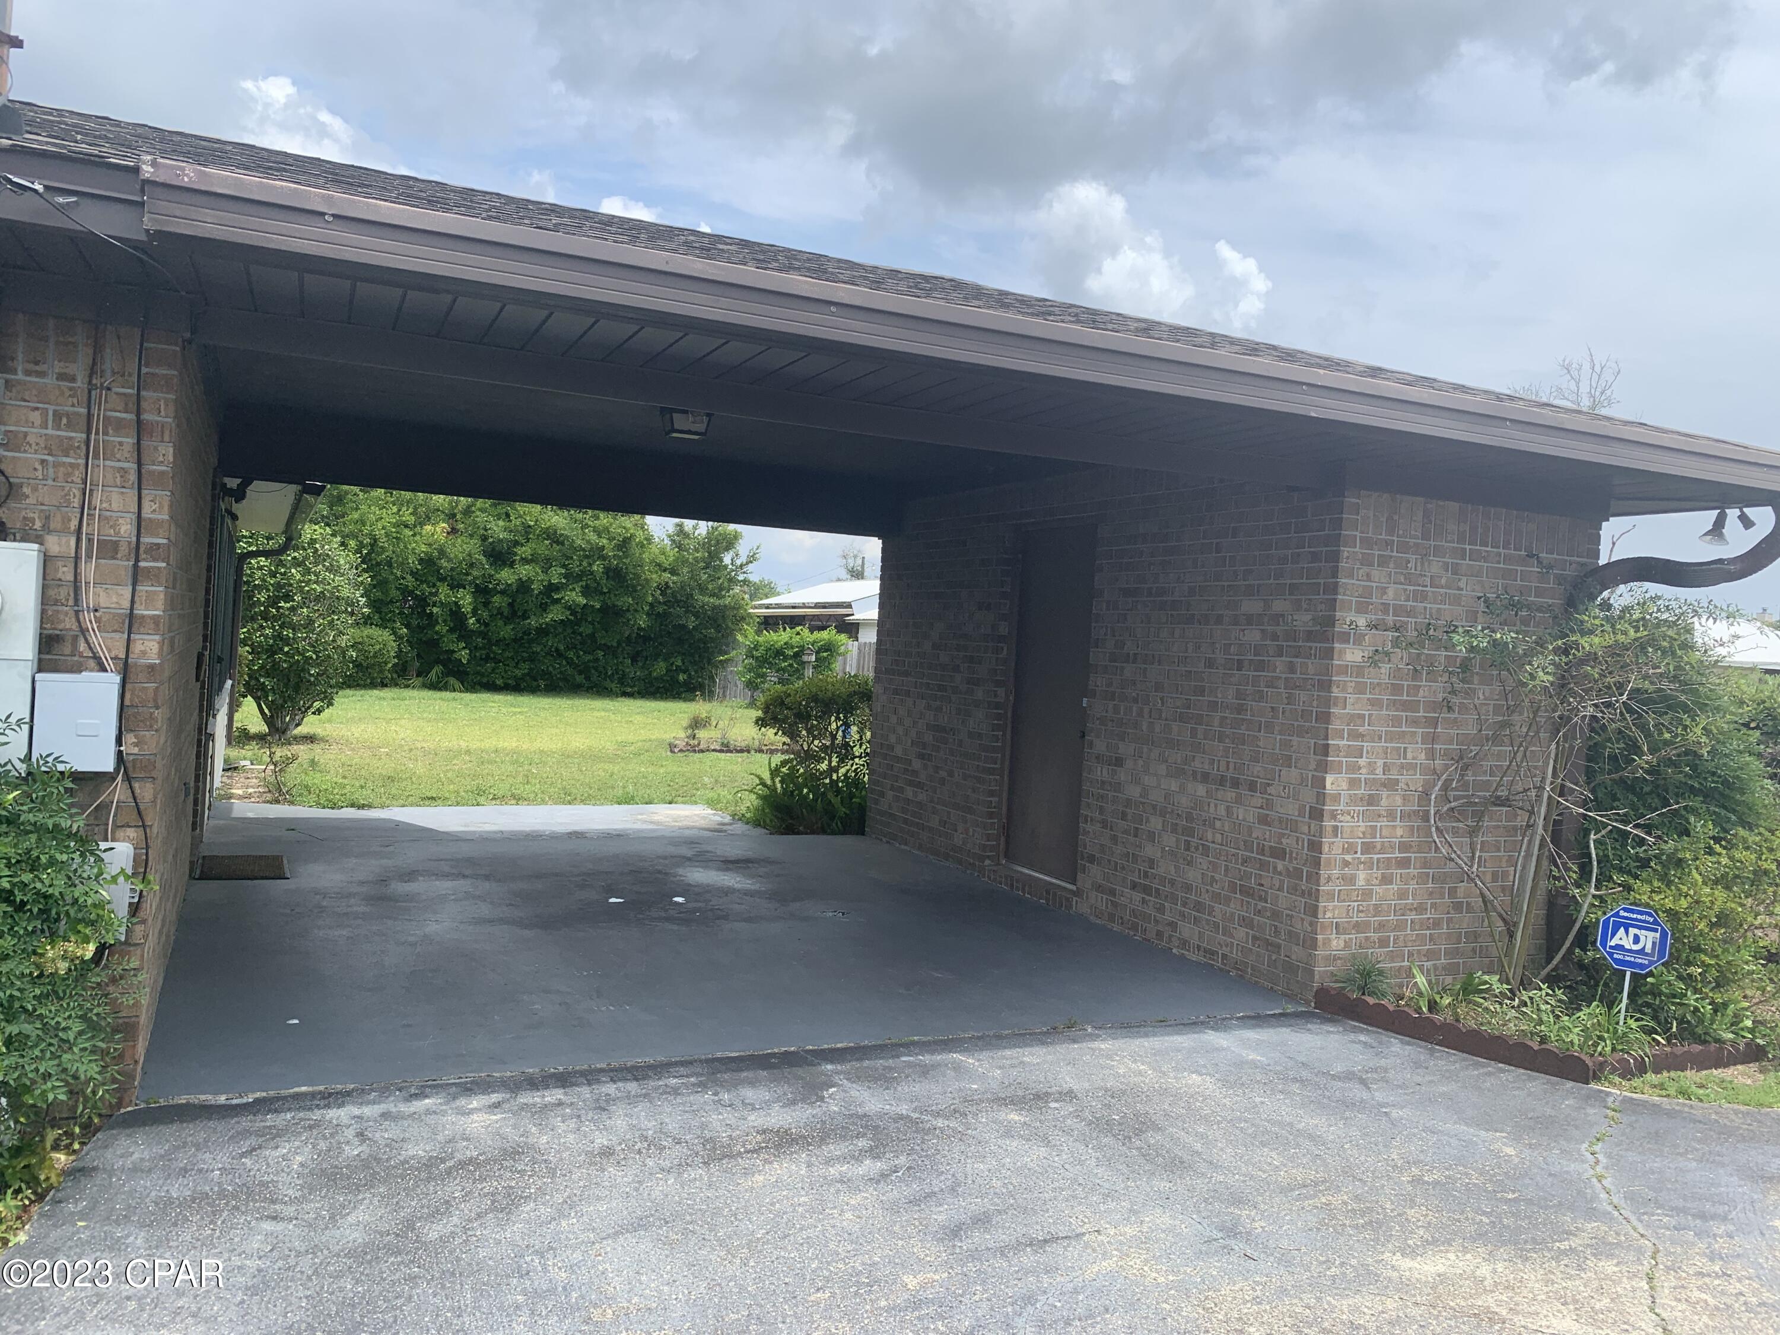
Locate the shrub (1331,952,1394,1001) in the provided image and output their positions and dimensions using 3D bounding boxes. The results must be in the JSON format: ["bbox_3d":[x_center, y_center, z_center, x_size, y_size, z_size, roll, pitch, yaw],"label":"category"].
[{"bbox_3d":[1.956,1.282,5.540,0.240,0.180,0.220,3,1,-24],"label":"shrub"}]

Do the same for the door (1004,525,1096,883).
[{"bbox_3d":[0.952,0.205,7.728,0.080,2.030,0.860,3,1,-24],"label":"door"}]

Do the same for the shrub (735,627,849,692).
[{"bbox_3d":[-2.096,-0.106,29.000,2.500,1.550,1.900,3,1,-24],"label":"shrub"}]

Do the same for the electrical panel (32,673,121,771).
[{"bbox_3d":[-2.229,0.149,3.670,0.200,0.265,0.090,3,1,-24],"label":"electrical panel"}]

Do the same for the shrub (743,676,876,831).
[{"bbox_3d":[-0.595,0.650,10.500,1.120,1.220,1.100,3,1,-24],"label":"shrub"}]

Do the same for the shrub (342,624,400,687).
[{"bbox_3d":[-10.155,-0.203,26.000,1.250,1.250,1.200,3,1,-24],"label":"shrub"}]

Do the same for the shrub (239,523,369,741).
[{"bbox_3d":[-6.699,-0.401,15.100,1.600,2.400,1.600,3,1,-24],"label":"shrub"}]

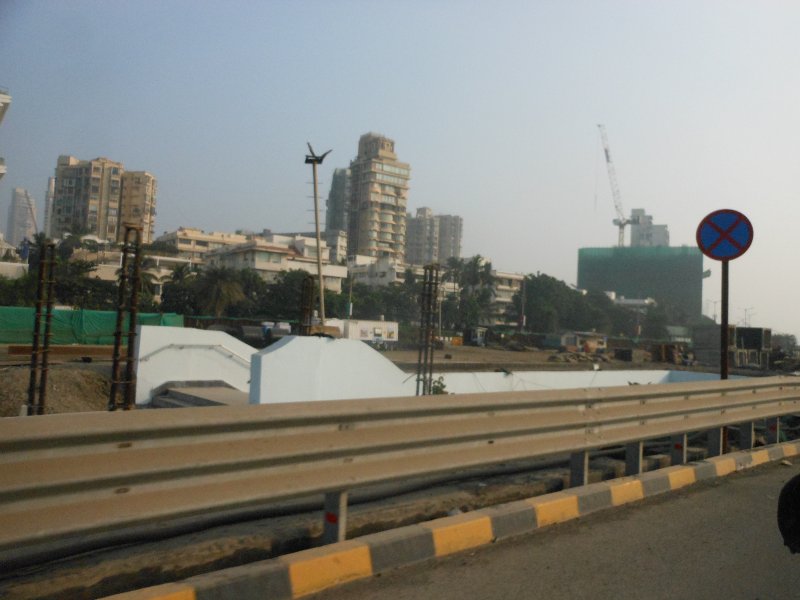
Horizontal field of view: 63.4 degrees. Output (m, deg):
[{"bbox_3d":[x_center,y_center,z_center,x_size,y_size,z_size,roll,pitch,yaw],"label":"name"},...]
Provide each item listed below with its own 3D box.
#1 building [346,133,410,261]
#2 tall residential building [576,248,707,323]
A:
[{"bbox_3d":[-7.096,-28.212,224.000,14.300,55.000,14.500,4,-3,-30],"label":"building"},{"bbox_3d":[89.013,-2.782,240.000,42.000,32.000,25.000,1,-3,26],"label":"tall residential building"}]

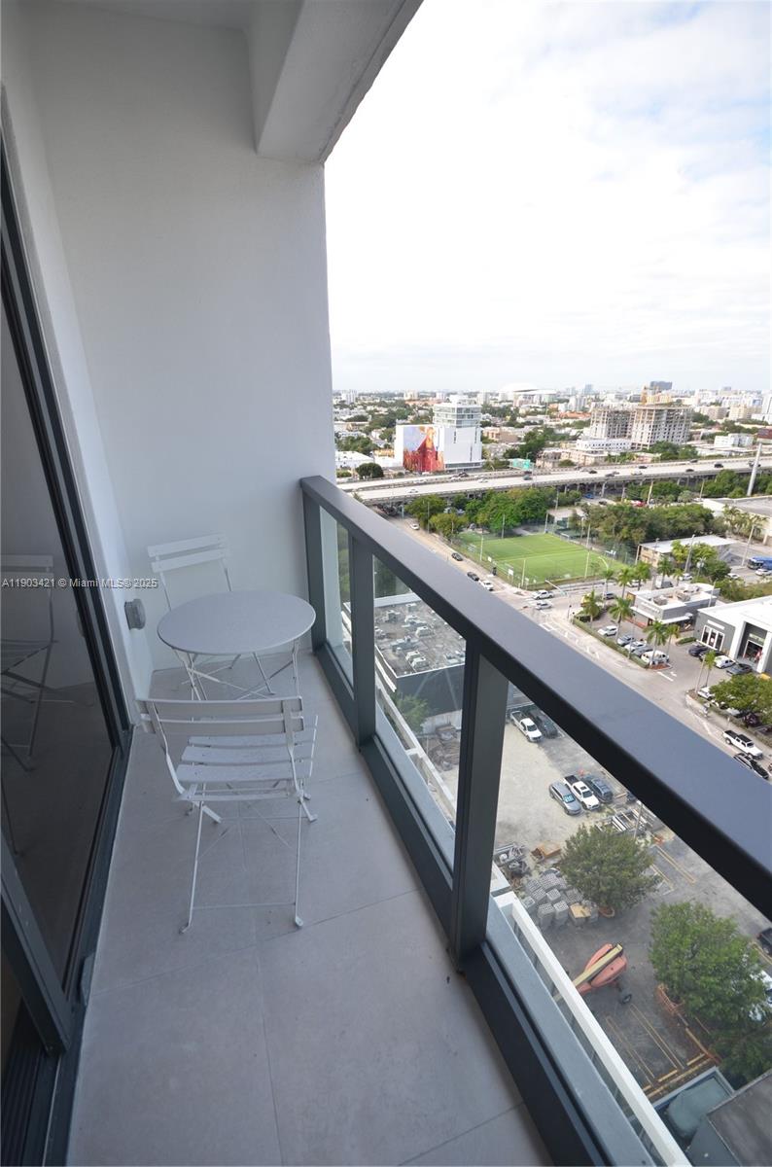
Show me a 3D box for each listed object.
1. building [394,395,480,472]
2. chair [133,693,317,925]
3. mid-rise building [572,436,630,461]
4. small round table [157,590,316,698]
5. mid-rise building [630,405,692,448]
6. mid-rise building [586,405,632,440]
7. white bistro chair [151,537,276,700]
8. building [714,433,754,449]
[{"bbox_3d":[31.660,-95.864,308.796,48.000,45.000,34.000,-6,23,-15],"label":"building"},{"bbox_3d":[-0.455,0.619,1.581,0.420,0.830,0.480,-1,22,-3],"label":"chair"},{"bbox_3d":[180.083,-114.509,401.218,40.000,10.500,17.000,-8,23,-19],"label":"mid-rise building"},{"bbox_3d":[-0.595,0.471,2.109,0.600,0.710,0.600,0,22,0],"label":"small round table"},{"bbox_3d":[235.033,-133.600,416.488,41.000,34.500,19.500,-8,23,-19],"label":"mid-rise building"},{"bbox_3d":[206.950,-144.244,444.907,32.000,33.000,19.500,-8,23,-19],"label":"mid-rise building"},{"bbox_3d":[-0.915,0.233,2.552,0.420,0.820,0.470,-17,28,-37],"label":"white bistro chair"},{"bbox_3d":[304.959,-125.200,425.742,24.000,12.000,16.500,-8,23,-19],"label":"building"}]

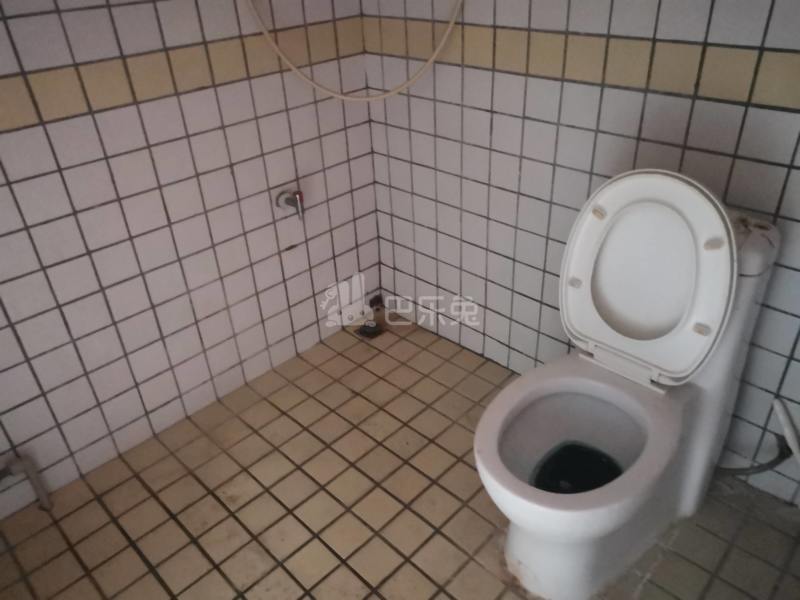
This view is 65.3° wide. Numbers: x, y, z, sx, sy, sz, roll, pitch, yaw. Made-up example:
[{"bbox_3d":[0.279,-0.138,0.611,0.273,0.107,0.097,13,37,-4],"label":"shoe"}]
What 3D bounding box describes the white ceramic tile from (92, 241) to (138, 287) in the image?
[{"bbox_3d":[-0.718,-0.091,1.573,0.010,0.100,0.100,26,42,38],"label":"white ceramic tile"}]

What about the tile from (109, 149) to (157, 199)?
[{"bbox_3d":[-0.652,-0.309,1.527,0.010,0.100,0.100,26,42,38],"label":"tile"}]

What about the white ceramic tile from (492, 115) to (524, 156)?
[{"bbox_3d":[0.294,-0.449,1.688,0.008,0.099,0.099,-30,40,-36],"label":"white ceramic tile"}]

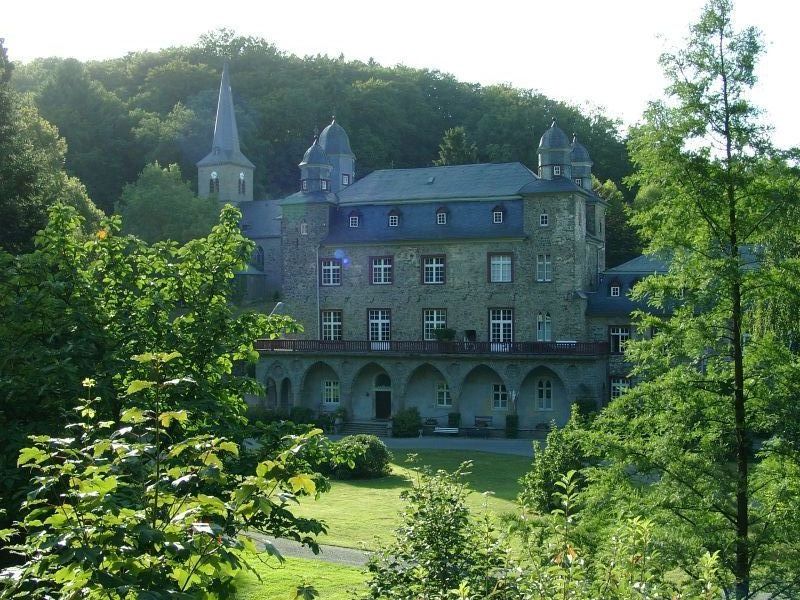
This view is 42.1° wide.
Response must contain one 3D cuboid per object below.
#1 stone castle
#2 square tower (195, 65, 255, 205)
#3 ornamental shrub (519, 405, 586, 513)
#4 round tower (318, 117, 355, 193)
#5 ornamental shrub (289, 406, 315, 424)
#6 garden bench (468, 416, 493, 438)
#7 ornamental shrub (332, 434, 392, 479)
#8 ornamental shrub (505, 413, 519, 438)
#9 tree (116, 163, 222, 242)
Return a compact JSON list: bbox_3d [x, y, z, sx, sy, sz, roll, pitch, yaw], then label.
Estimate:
[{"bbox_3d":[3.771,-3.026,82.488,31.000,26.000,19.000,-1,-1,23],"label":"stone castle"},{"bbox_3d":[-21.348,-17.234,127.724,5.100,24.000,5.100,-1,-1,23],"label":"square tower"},{"bbox_3d":[6.745,7.011,46.000,2.900,4.600,2.800,0,-1,8],"label":"ornamental shrub"},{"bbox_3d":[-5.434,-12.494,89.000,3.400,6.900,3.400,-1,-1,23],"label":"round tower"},{"bbox_3d":[-7.205,8.558,76.073,1.850,1.600,1.500,-1,-1,23],"label":"ornamental shrub"},{"bbox_3d":[5.643,8.690,72.011,1.600,1.000,0.650,-1,-1,23],"label":"garden bench"},{"bbox_3d":[-2.026,8.457,56.200,3.200,2.300,2.800,0,-1,-2],"label":"ornamental shrub"},{"bbox_3d":[7.554,8.503,70.459,0.920,1.750,0.880,-1,-1,23],"label":"ornamental shrub"},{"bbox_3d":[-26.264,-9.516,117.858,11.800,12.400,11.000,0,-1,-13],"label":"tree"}]

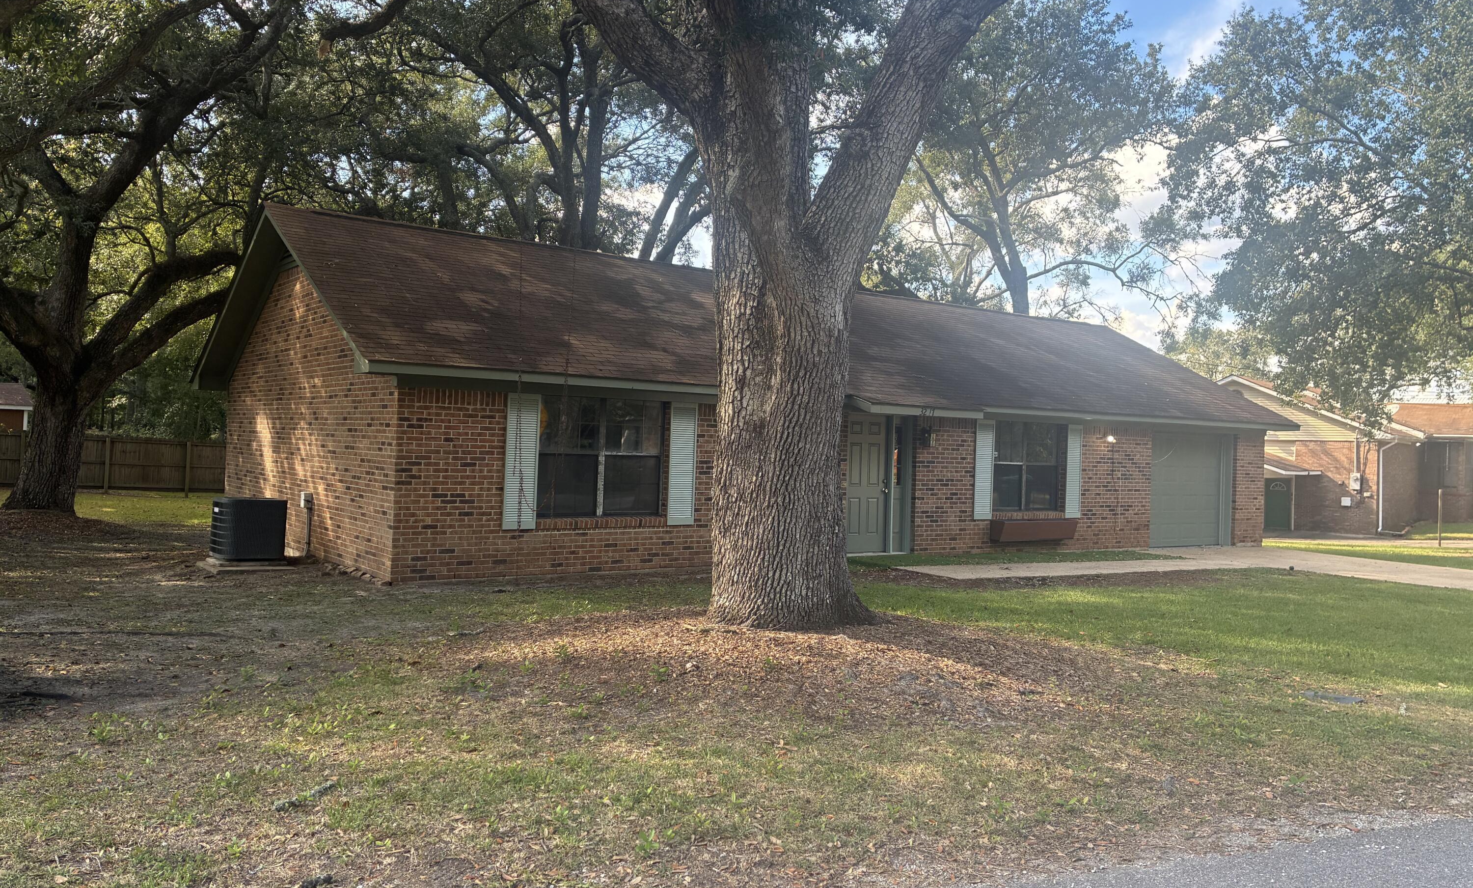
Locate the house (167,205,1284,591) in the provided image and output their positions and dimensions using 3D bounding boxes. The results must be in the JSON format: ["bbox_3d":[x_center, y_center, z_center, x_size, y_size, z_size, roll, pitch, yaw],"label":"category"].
[{"bbox_3d":[1.202,-0.652,20.459,18.930,4.680,9.020,2,0,-37],"label":"house"}]

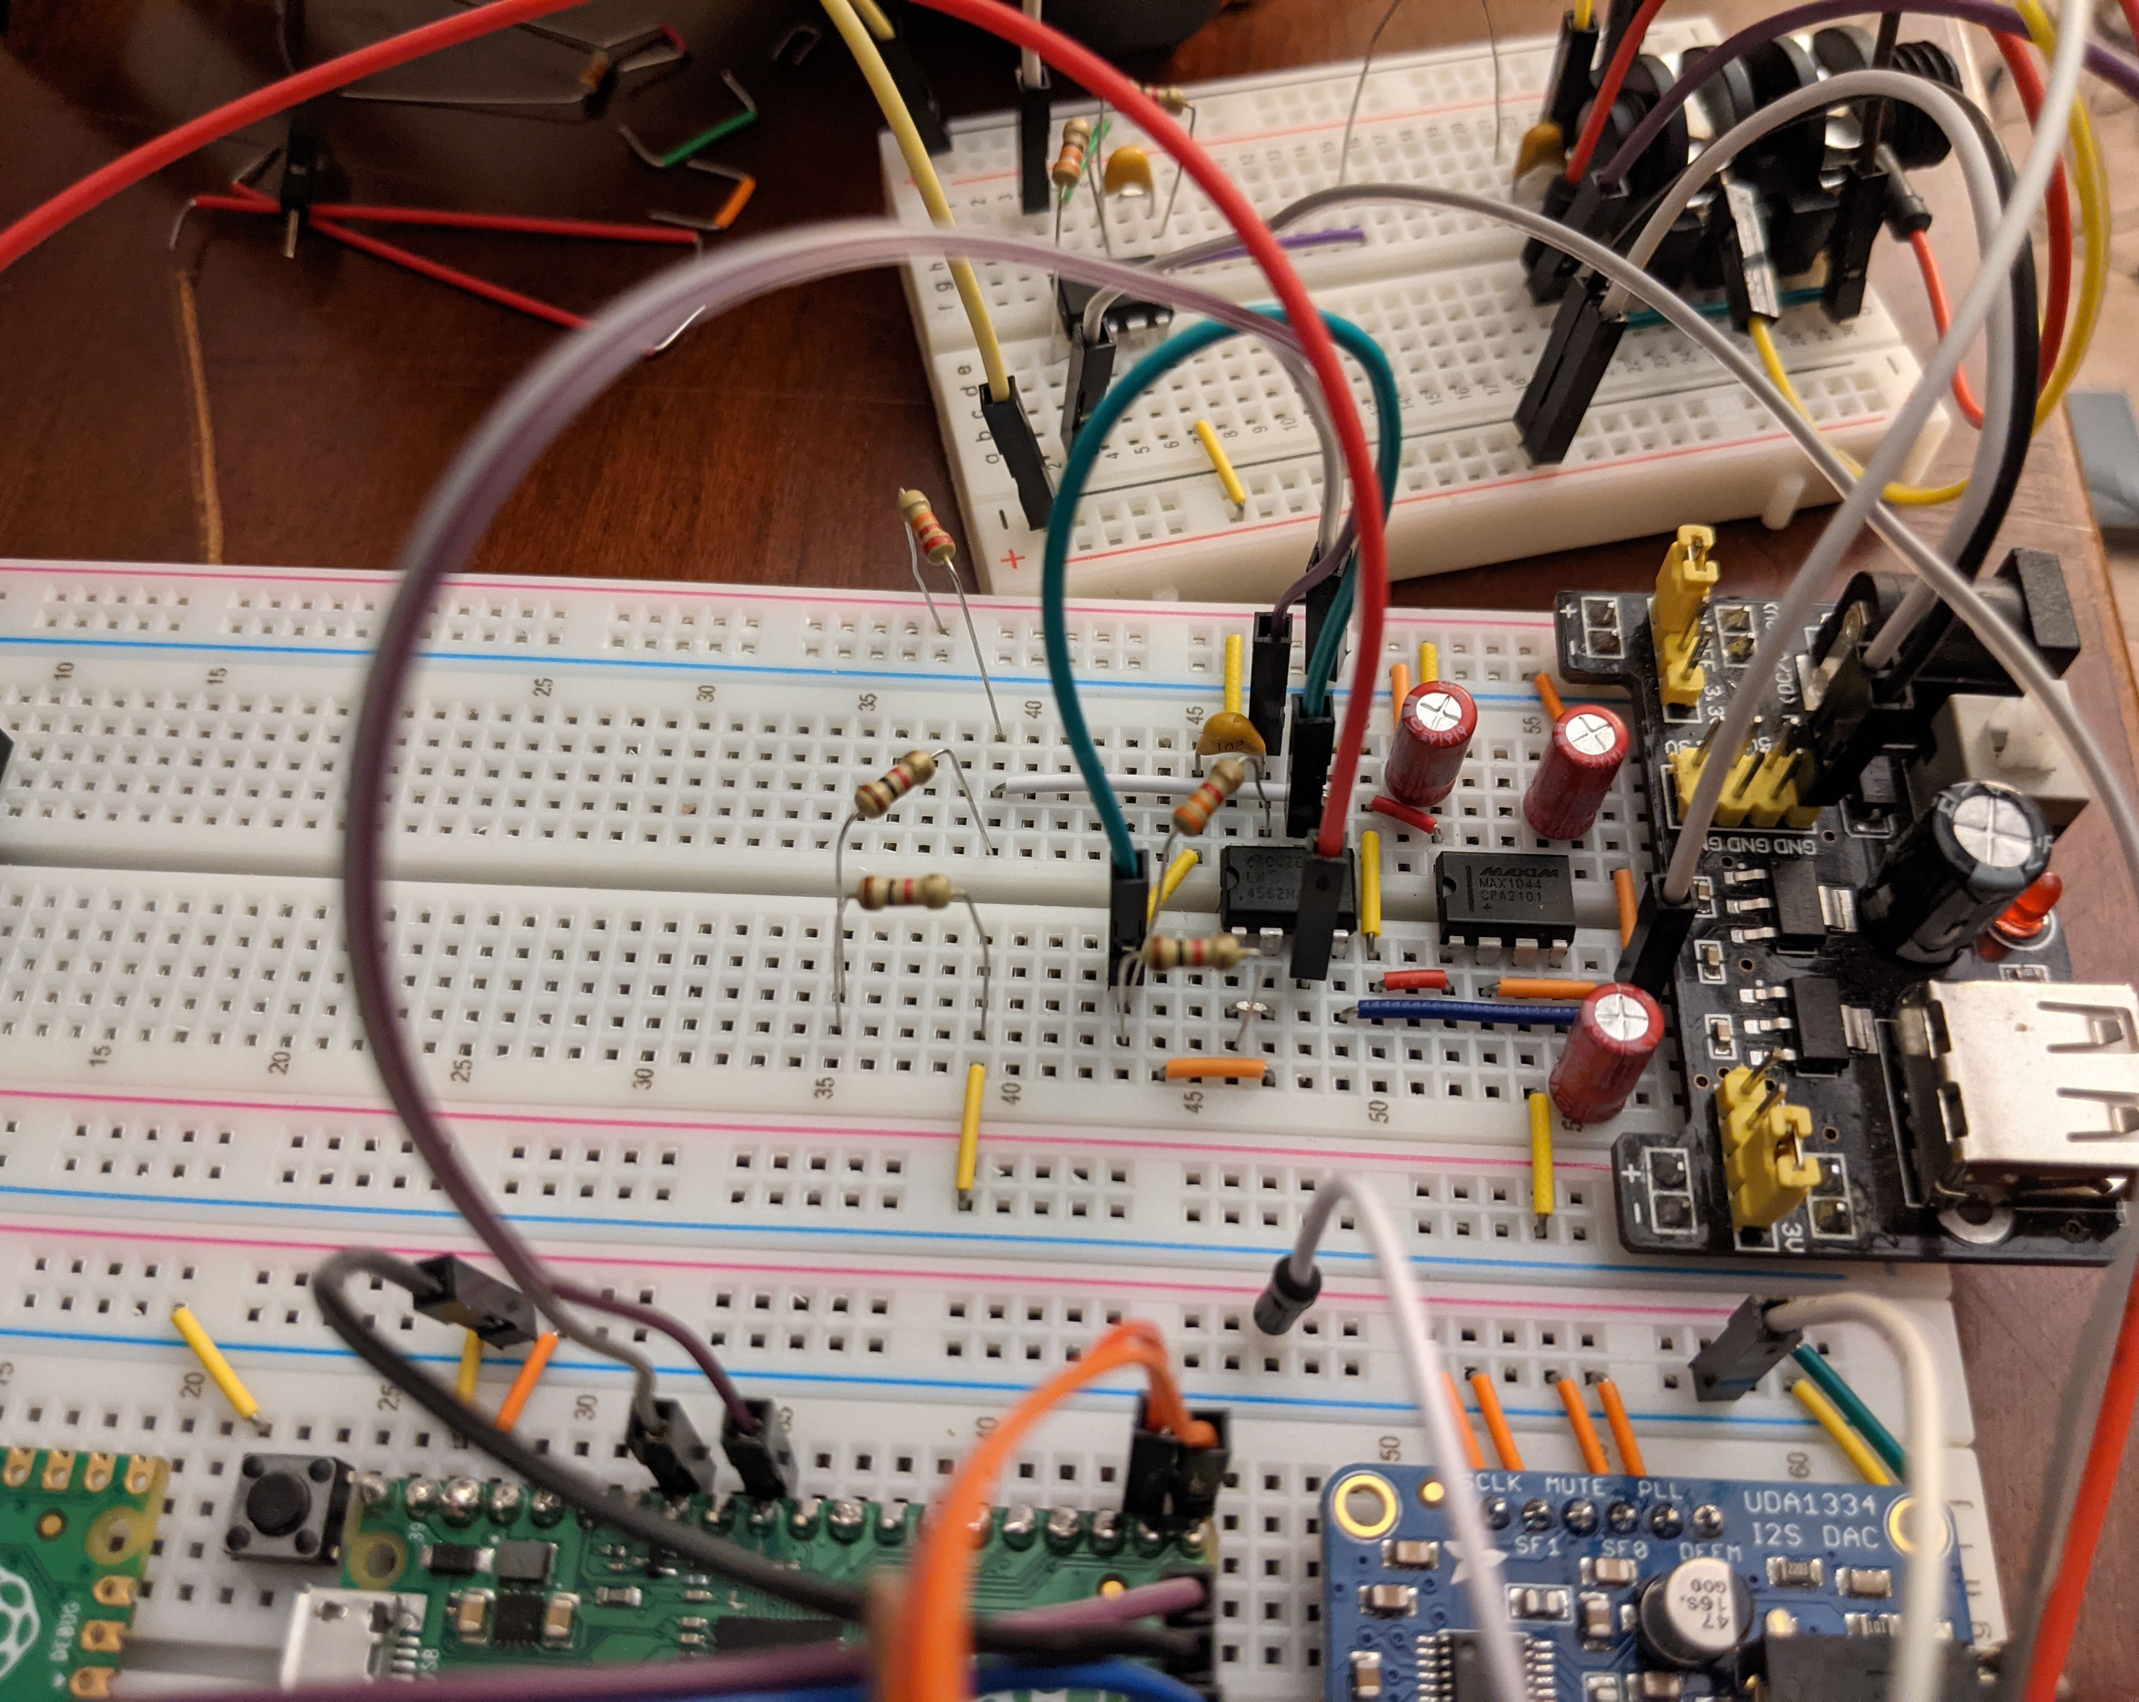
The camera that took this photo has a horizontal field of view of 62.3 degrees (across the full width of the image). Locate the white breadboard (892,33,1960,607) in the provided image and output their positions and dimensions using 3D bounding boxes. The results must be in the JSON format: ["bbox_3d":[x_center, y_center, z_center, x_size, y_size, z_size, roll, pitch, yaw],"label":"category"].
[{"bbox_3d":[0.028,-0.049,0.161,0.083,0.009,0.054,-11,62,-6],"label":"white breadboard"}]

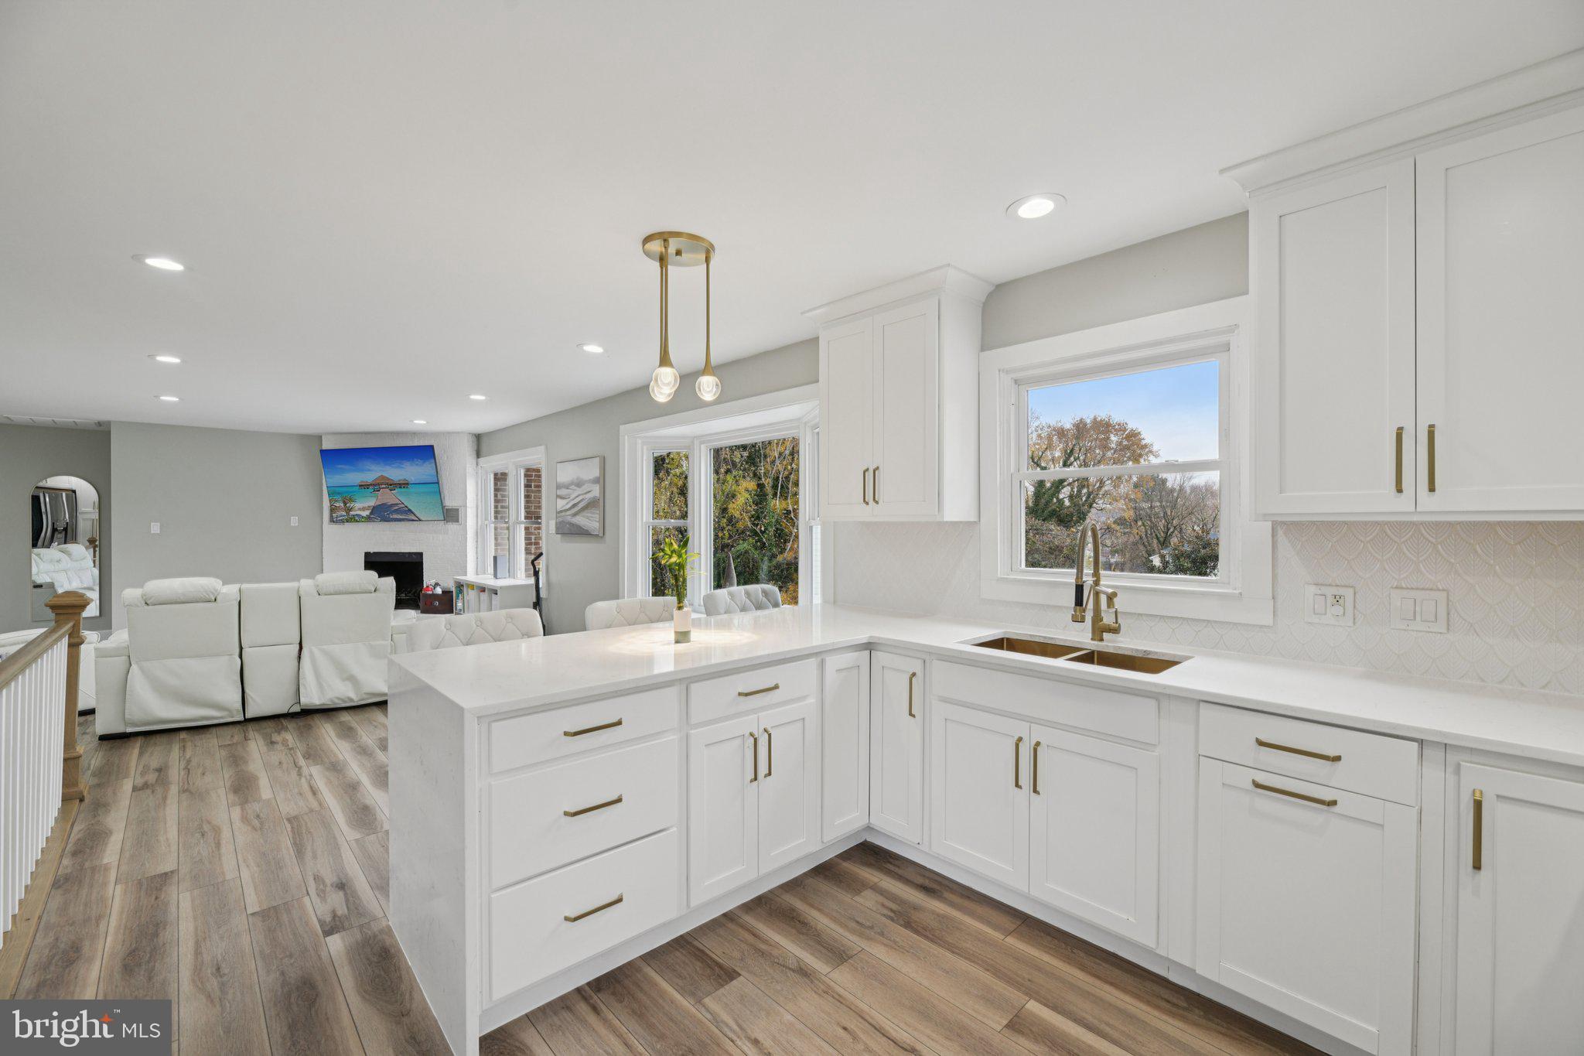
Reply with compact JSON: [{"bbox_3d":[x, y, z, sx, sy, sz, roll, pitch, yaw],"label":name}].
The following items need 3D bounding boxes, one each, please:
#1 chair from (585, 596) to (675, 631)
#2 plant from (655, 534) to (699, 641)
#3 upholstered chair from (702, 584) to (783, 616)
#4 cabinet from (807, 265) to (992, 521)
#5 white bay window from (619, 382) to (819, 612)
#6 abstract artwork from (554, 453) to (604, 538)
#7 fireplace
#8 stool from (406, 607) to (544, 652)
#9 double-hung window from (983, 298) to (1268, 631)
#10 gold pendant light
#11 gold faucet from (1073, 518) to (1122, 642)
[{"bbox_3d":[-0.656,0.844,3.085,0.500,0.980,0.540,-1,1,-43],"label":"chair"},{"bbox_3d":[-0.426,0.228,2.485,0.170,0.400,0.170,0,1,0],"label":"plant"},{"bbox_3d":[-0.111,0.838,3.550,0.520,0.985,0.560,0,1,-43],"label":"upholstered chair"},{"bbox_3d":[0.482,-0.557,3.160,0.360,1.055,0.870,-1,1,-43],"label":"cabinet"},{"bbox_3d":[-0.470,-0.057,4.804,0.430,1.580,2.420,0,1,-43],"label":"white bay window"},{"bbox_3d":[-1.958,-0.281,6.081,0.040,0.700,0.885,0,1,-43],"label":"abstract artwork"},{"bbox_3d":[-4.934,0.664,8.360,0.730,0.725,0.360,0,1,2],"label":"fireplace"},{"bbox_3d":[-1.137,0.848,2.583,0.520,0.982,0.560,0,1,-43],"label":"stool"},{"bbox_3d":[1.256,-0.237,2.615,0.110,1.115,1.100,-1,1,-43],"label":"double-hung window"},{"bbox_3d":[-0.441,-0.804,2.584,0.300,0.600,0.300,0,1,0],"label":"gold pendant light"},{"bbox_3d":[1.124,0.201,2.442,0.230,0.460,0.115,-1,1,-43],"label":"gold faucet"}]

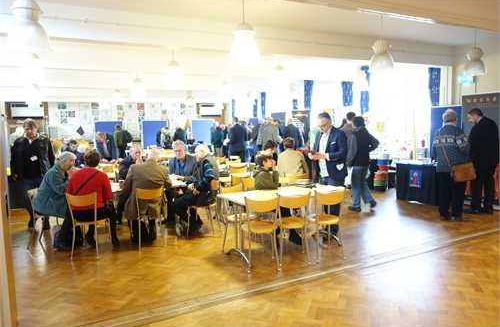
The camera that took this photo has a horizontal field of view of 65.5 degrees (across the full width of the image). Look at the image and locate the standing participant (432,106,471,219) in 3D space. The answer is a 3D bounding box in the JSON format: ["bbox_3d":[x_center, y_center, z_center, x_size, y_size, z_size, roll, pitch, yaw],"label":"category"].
[{"bbox_3d":[3.251,0.027,6.273,0.560,1.760,0.420,3,7,31],"label":"standing participant"}]

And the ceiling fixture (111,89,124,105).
[{"bbox_3d":[-5.114,-2.549,15.058,0.420,0.570,0.420,-1,6,0],"label":"ceiling fixture"}]

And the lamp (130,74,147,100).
[{"bbox_3d":[-3.170,-2.173,11.000,0.410,0.720,0.410,-4,7,-26],"label":"lamp"}]

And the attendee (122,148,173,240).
[{"bbox_3d":[-1.464,0.427,5.550,0.620,1.300,0.780,-1,6,0],"label":"attendee"}]

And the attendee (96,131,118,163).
[{"bbox_3d":[-3.520,-0.050,9.550,0.550,1.450,0.600,1,6,18],"label":"attendee"}]

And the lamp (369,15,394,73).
[{"bbox_3d":[1.860,-1.705,5.483,0.345,0.795,0.345,-1,6,0],"label":"lamp"}]

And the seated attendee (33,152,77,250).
[{"bbox_3d":[-2.600,0.490,5.280,0.680,1.220,0.460,-2,6,-6],"label":"seated attendee"}]

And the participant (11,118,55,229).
[{"bbox_3d":[-3.440,0.151,6.220,0.560,1.740,0.400,-3,6,-19],"label":"participant"}]

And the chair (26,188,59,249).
[{"bbox_3d":[-2.809,0.721,5.470,0.490,0.790,0.410,-3,6,-17],"label":"chair"}]

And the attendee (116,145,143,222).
[{"bbox_3d":[-1.995,0.342,6.600,0.550,1.290,0.780,-4,6,-25],"label":"attendee"}]

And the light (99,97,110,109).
[{"bbox_3d":[-6.394,-2.638,17.127,0.410,0.560,0.410,-4,6,-28],"label":"light"}]

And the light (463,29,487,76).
[{"bbox_3d":[3.791,-1.860,6.499,0.345,0.785,0.345,-1,6,0],"label":"light"}]

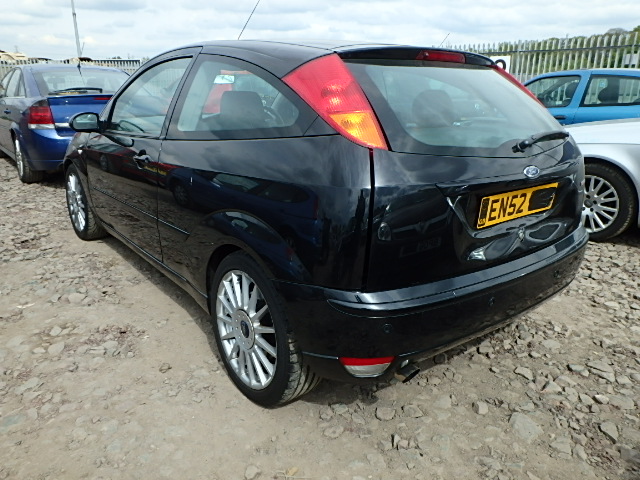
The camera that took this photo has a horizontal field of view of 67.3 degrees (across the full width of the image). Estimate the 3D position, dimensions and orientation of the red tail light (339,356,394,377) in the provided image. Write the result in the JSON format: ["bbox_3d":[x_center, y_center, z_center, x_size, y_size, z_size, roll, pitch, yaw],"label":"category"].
[{"bbox_3d":[0.141,0.400,1.547,0.185,0.085,0.060,-2,17,-10],"label":"red tail light"}]

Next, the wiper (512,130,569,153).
[{"bbox_3d":[0.896,-0.393,1.898,0.520,0.080,0.080,-12,-5,-37],"label":"wiper"}]

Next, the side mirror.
[{"bbox_3d":[-1.420,-0.705,2.885,0.200,0.130,0.110,-10,20,-31],"label":"side mirror"}]

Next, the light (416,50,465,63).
[{"bbox_3d":[0.479,-0.736,1.929,0.300,0.040,0.060,-12,22,-37],"label":"light"}]

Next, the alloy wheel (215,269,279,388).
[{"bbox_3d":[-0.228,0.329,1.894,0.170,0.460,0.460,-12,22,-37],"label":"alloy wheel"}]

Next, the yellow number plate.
[{"bbox_3d":[0.732,-0.129,1.769,0.520,0.112,0.015,-12,27,-37],"label":"yellow number plate"}]

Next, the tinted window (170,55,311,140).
[{"bbox_3d":[-0.343,-0.537,1.862,0.080,0.410,0.980,18,-1,-45],"label":"tinted window"}]

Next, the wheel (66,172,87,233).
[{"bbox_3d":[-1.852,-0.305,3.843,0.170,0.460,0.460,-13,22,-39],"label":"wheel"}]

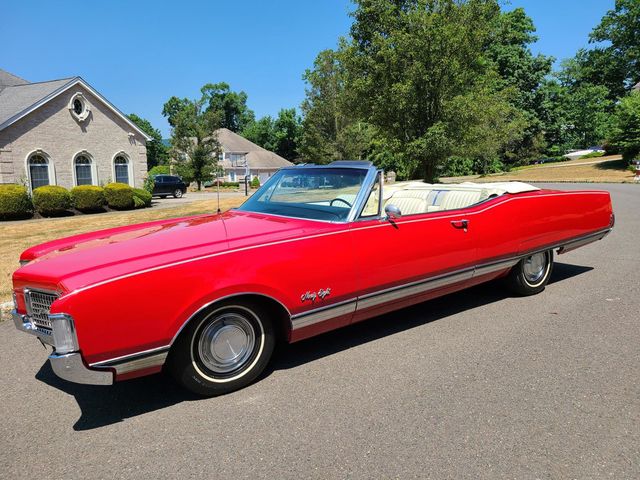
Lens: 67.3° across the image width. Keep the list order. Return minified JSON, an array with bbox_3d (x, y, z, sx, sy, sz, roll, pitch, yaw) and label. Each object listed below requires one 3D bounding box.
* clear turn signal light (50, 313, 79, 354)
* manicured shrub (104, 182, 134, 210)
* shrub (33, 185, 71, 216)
[{"bbox_3d":[-1.234,0.447,2.312,0.100,0.172,0.120,-10,13,-42],"label":"clear turn signal light"},{"bbox_3d":[-7.424,-1.622,17.800,1.130,0.980,1.130,-7,10,-33],"label":"manicured shrub"},{"bbox_3d":[-9.551,-1.412,17.100,1.350,1.100,1.350,-2,9,0],"label":"shrub"}]

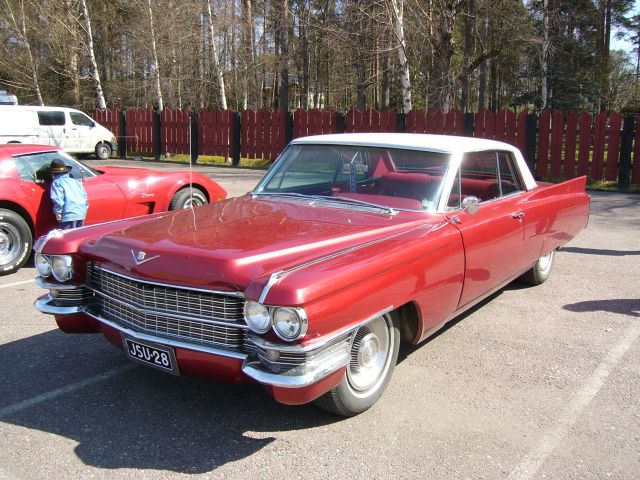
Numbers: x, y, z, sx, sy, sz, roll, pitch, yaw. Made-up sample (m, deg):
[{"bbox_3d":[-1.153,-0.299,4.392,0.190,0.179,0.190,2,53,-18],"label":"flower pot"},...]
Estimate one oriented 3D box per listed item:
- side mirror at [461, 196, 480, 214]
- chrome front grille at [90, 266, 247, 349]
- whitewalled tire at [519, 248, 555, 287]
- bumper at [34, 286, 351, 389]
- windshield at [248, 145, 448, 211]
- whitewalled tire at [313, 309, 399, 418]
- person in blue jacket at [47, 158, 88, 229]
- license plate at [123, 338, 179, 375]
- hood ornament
[{"bbox_3d":[0.972,-0.227,4.157,0.120,0.120,0.070,8,14,34],"label":"side mirror"},{"bbox_3d":[-0.841,0.336,3.269,1.200,0.300,0.190,8,14,34],"label":"chrome front grille"},{"bbox_3d":[2.061,0.071,6.132,0.200,0.700,0.700,8,14,34],"label":"whitewalled tire"},{"bbox_3d":[-0.805,0.419,3.340,1.970,0.180,0.420,8,14,34],"label":"bumper"},{"bbox_3d":[0.197,-0.470,4.630,1.520,0.150,0.560,8,57,34],"label":"windshield"},{"bbox_3d":[0.191,0.580,3.474,0.200,0.700,0.700,8,14,34],"label":"whitewalled tire"},{"bbox_3d":[-2.539,-0.282,6.579,0.340,1.100,0.360,11,15,42],"label":"person in blue jacket"},{"bbox_3d":[-0.861,0.589,3.294,0.370,0.120,0.030,8,14,34],"label":"license plate"},{"bbox_3d":[-0.872,0.092,3.170,0.200,0.060,0.060,8,14,34],"label":"hood ornament"}]

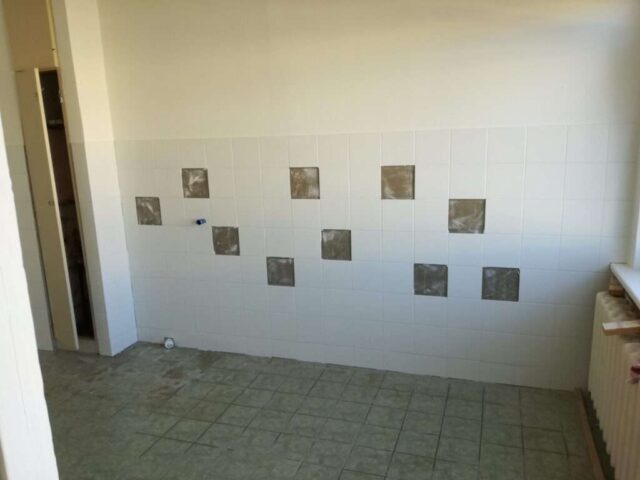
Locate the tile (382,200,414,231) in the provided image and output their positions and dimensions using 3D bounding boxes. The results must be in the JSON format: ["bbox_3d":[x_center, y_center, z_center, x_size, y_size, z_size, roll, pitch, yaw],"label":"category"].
[{"bbox_3d":[0.480,-0.152,3.051,0.198,0.198,0.010,2,12,18],"label":"tile"}]

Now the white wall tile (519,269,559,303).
[{"bbox_3d":[1.253,0.266,2.870,0.199,0.199,0.010,2,13,19],"label":"white wall tile"}]

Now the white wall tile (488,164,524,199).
[{"bbox_3d":[1.043,-0.329,2.818,0.198,0.198,0.010,2,12,18],"label":"white wall tile"}]

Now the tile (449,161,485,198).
[{"bbox_3d":[0.854,-0.336,2.888,0.198,0.198,0.010,2,12,18],"label":"tile"}]

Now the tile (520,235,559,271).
[{"bbox_3d":[1.247,0.069,2.837,0.198,0.198,0.010,2,12,18],"label":"tile"}]

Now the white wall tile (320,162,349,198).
[{"bbox_3d":[0.093,-0.361,3.134,0.198,0.198,0.010,2,12,18],"label":"white wall tile"}]

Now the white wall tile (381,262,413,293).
[{"bbox_3d":[0.494,0.239,3.128,0.198,0.198,0.010,2,12,18],"label":"white wall tile"}]

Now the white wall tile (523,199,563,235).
[{"bbox_3d":[1.241,-0.127,2.806,0.198,0.198,0.010,2,12,18],"label":"white wall tile"}]

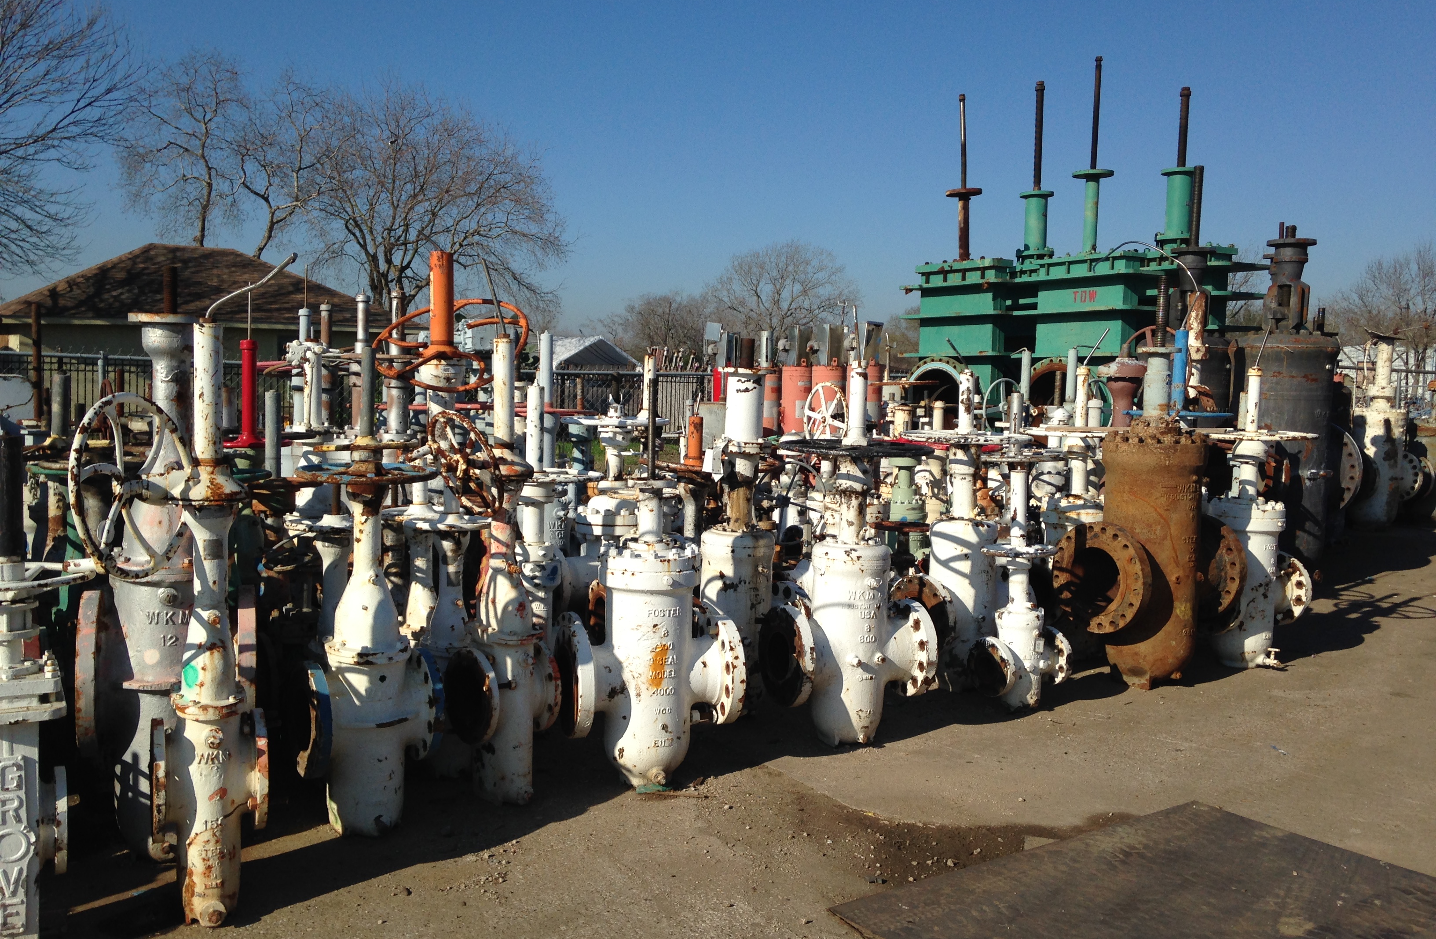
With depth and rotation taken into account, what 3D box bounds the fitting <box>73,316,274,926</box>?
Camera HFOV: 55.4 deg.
[{"bbox_3d":[-1.447,0.390,3.714,0.480,1.700,0.530,4,6,25],"label":"fitting"}]

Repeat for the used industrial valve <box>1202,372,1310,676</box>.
[{"bbox_3d":[2.943,0.261,7.594,0.660,1.645,0.620,-2,5,-37],"label":"used industrial valve"}]

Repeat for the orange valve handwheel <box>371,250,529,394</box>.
[{"bbox_3d":[-1.156,-0.636,5.900,0.680,0.610,0.570,1,4,-11],"label":"orange valve handwheel"}]

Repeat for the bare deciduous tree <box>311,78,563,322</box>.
[{"bbox_3d":[-9.482,-7.372,45.622,8.900,11.128,8.700,1,4,0],"label":"bare deciduous tree"}]

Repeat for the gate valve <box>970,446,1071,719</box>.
[{"bbox_3d":[1.417,0.514,6.329,0.430,1.170,0.360,-1,6,-28],"label":"gate valve"}]

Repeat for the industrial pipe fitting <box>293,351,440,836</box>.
[{"bbox_3d":[-1.140,0.403,4.467,0.480,1.573,0.480,-1,4,-28],"label":"industrial pipe fitting"}]

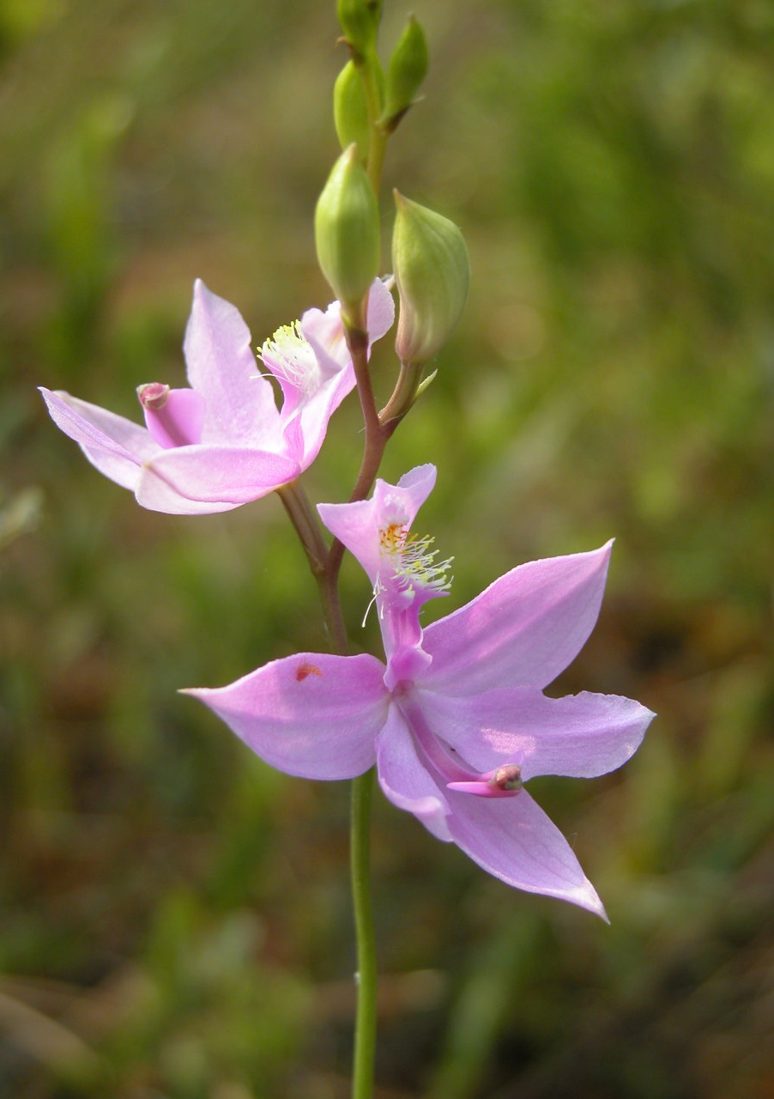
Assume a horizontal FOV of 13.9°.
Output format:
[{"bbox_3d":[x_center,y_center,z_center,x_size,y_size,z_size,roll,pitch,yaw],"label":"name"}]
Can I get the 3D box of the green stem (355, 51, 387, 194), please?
[{"bbox_3d":[-0.001,-0.036,0.271,0.002,0.012,0.002,-7,9,1],"label":"green stem"}]

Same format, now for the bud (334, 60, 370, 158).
[{"bbox_3d":[-0.002,-0.038,0.274,0.004,0.009,0.004,-3,12,1],"label":"bud"}]

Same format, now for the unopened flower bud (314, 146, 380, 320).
[{"bbox_3d":[-0.003,-0.027,0.267,0.005,0.014,0.005,-1,9,0],"label":"unopened flower bud"}]

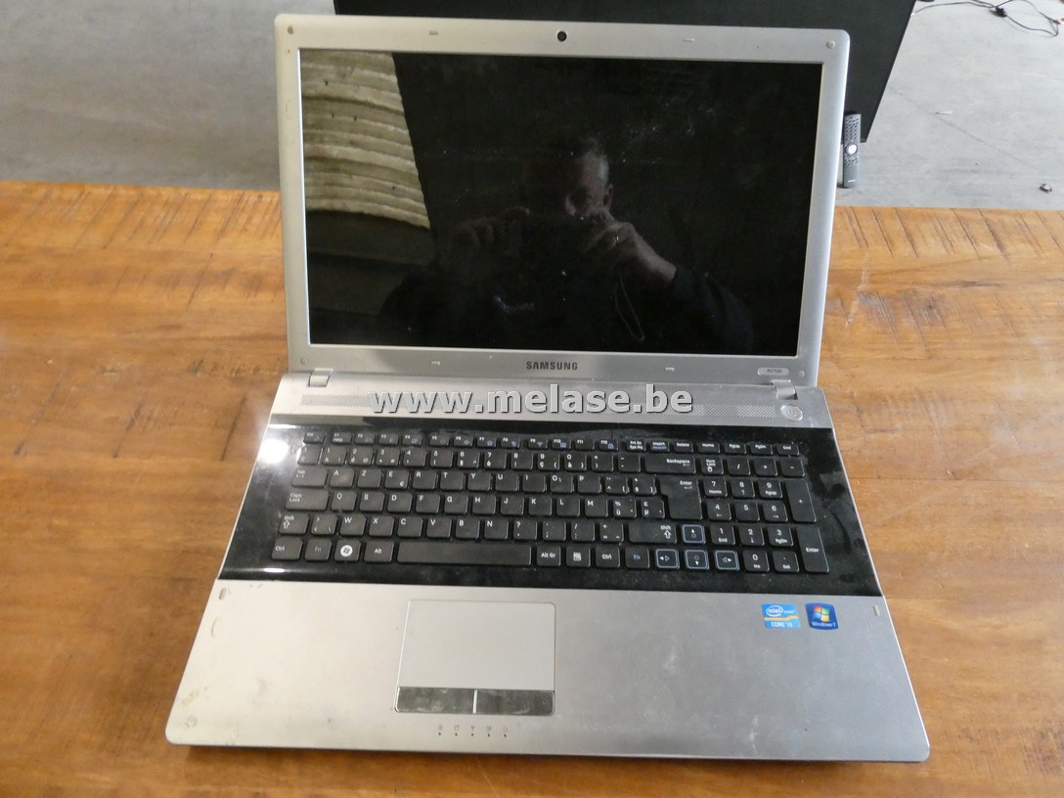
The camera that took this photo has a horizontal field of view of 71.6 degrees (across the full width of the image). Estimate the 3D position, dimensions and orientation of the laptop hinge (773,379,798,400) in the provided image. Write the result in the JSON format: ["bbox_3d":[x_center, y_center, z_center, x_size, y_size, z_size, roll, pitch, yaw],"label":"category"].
[{"bbox_3d":[0.195,-0.007,0.570,0.014,0.010,0.014,1,50,0],"label":"laptop hinge"}]

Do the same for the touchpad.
[{"bbox_3d":[-0.031,0.151,0.435,0.090,0.003,0.067,1,50,0],"label":"touchpad"}]

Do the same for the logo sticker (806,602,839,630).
[{"bbox_3d":[0.178,0.133,0.452,0.017,0.001,0.016,1,50,0],"label":"logo sticker"}]

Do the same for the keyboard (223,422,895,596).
[{"bbox_3d":[0.013,0.069,0.506,0.415,0.009,0.133,1,50,0],"label":"keyboard"}]

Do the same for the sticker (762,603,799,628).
[{"bbox_3d":[0.153,0.133,0.452,0.021,0.001,0.016,1,50,0],"label":"sticker"}]

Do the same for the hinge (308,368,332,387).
[{"bbox_3d":[-0.164,-0.017,0.572,0.014,0.010,0.014,1,50,0],"label":"hinge"}]

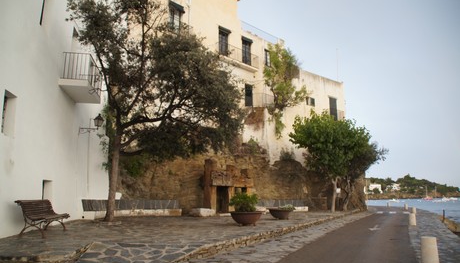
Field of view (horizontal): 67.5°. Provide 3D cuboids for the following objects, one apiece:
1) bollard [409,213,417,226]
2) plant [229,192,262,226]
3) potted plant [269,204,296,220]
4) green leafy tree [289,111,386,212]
[{"bbox_3d":[8.401,4.047,15.873,0.295,0.550,0.295,0,-11,0],"label":"bollard"},{"bbox_3d":[0.570,2.783,12.391,1.150,1.170,1.150,0,-11,0],"label":"plant"},{"bbox_3d":[2.406,3.760,16.161,1.130,0.700,1.130,0,-11,0],"label":"potted plant"},{"bbox_3d":[7.900,2.232,25.024,7.000,7.100,6.200,0,-11,0],"label":"green leafy tree"}]

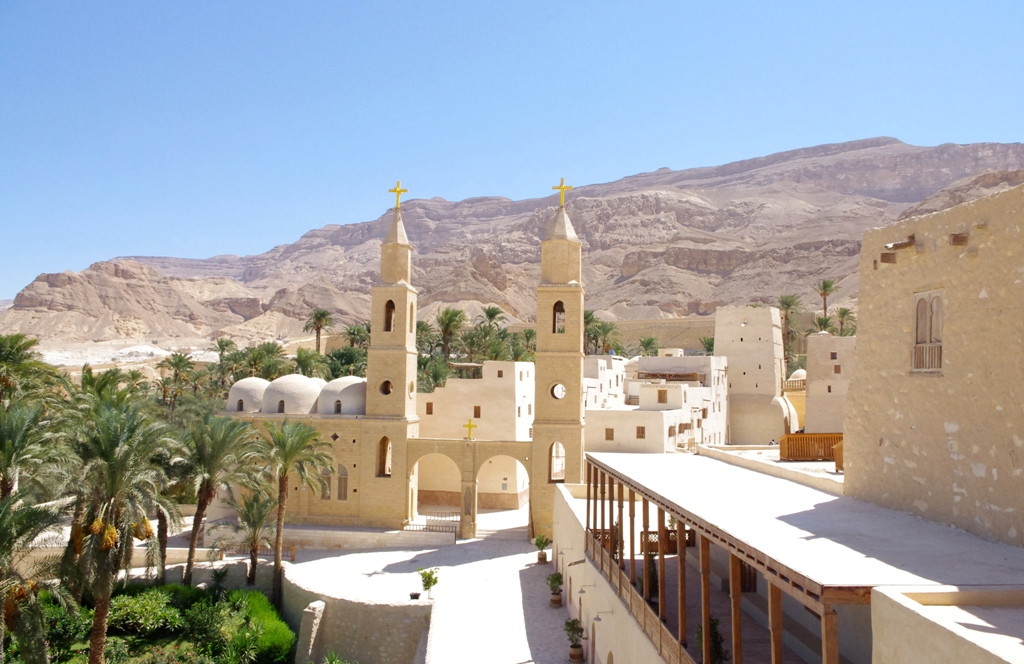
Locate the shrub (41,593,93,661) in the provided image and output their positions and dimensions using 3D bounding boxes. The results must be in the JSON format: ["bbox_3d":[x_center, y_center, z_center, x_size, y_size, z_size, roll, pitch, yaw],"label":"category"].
[{"bbox_3d":[-21.607,14.219,37.200,2.137,3.092,2.030,3,-5,-30],"label":"shrub"}]

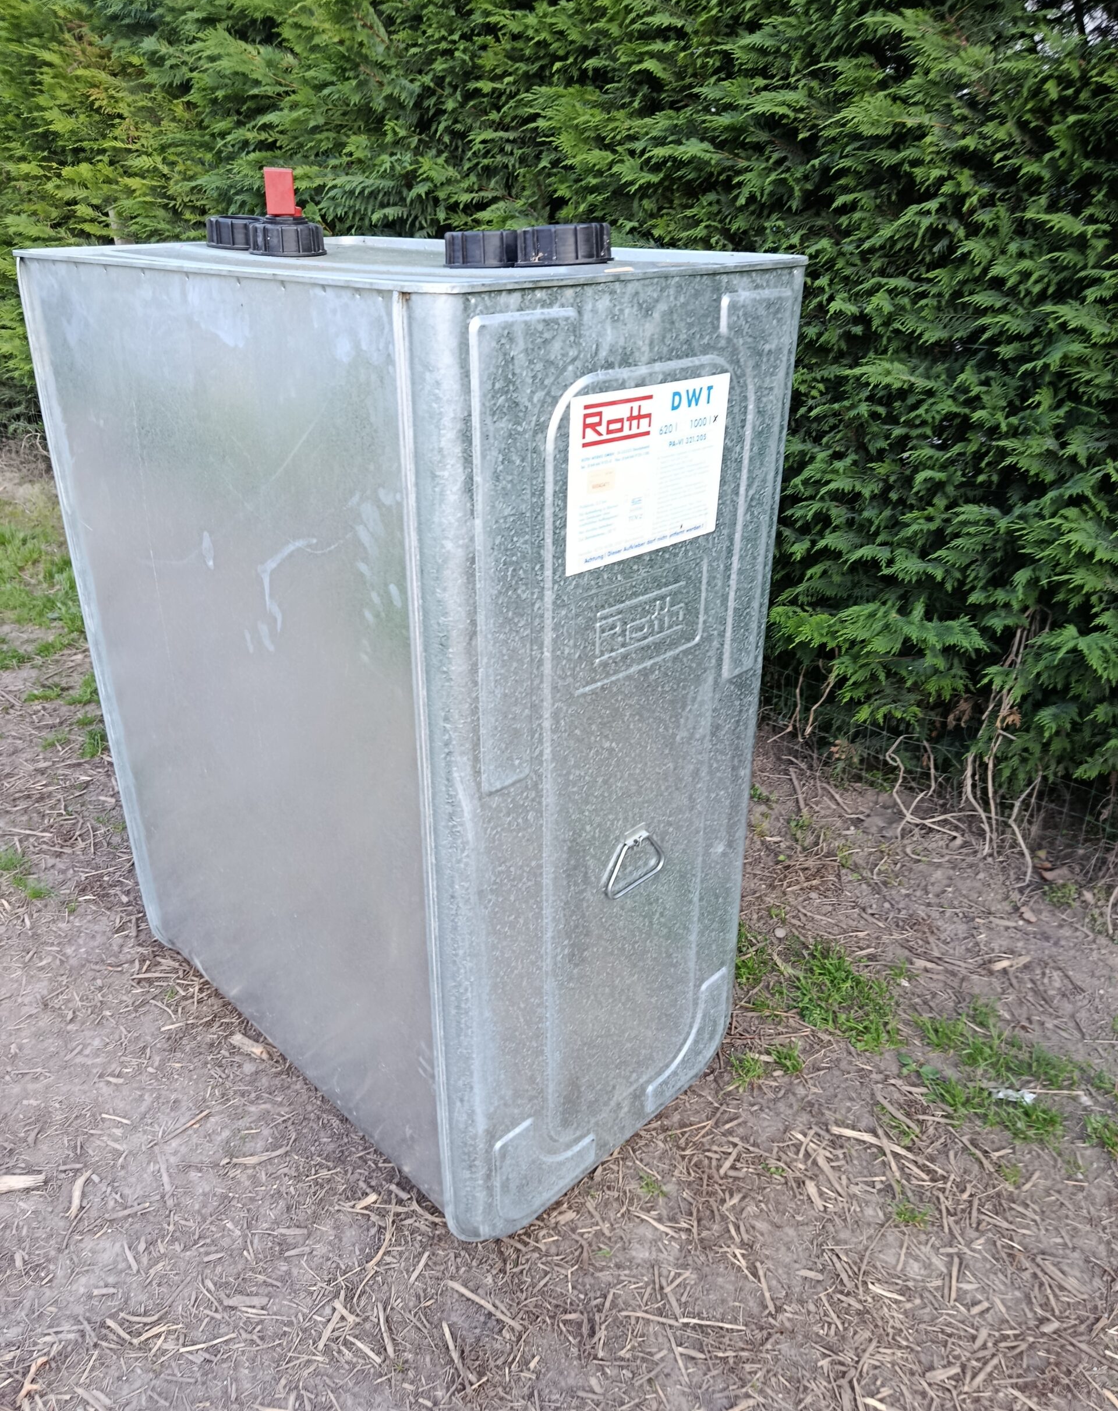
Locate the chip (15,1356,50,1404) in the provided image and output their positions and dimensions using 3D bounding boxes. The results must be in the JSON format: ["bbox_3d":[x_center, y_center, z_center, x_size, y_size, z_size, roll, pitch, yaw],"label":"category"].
[{"bbox_3d":[-0.758,0.976,1.493,0.020,0.010,0.065,0,25,1],"label":"chip"}]

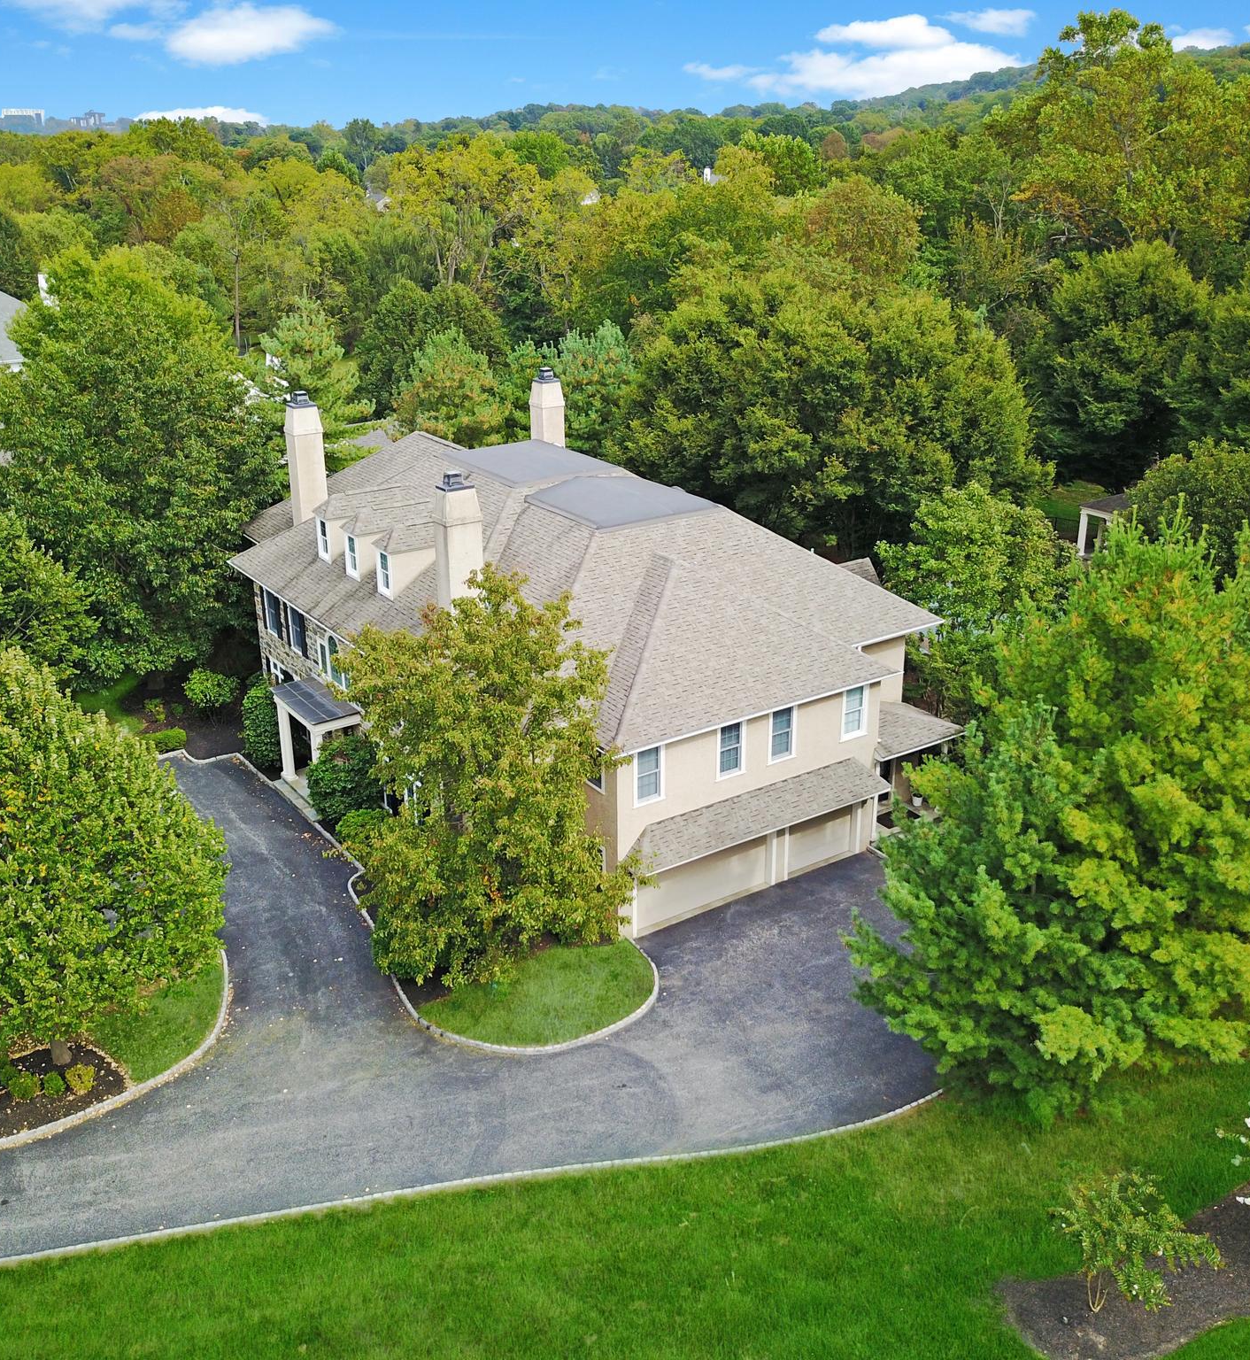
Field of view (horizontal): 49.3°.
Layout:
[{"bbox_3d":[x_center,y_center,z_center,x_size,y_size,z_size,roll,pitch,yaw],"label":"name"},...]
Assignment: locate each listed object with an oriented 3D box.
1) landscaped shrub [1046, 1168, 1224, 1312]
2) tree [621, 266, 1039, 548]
[{"bbox_3d":[9.653,11.115,26.167,3.040,2.690,2.940,0,22,0],"label":"landscaped shrub"},{"bbox_3d":[10.898,-14.293,73.699,22.222,16.078,19.556,0,22,0],"label":"tree"}]

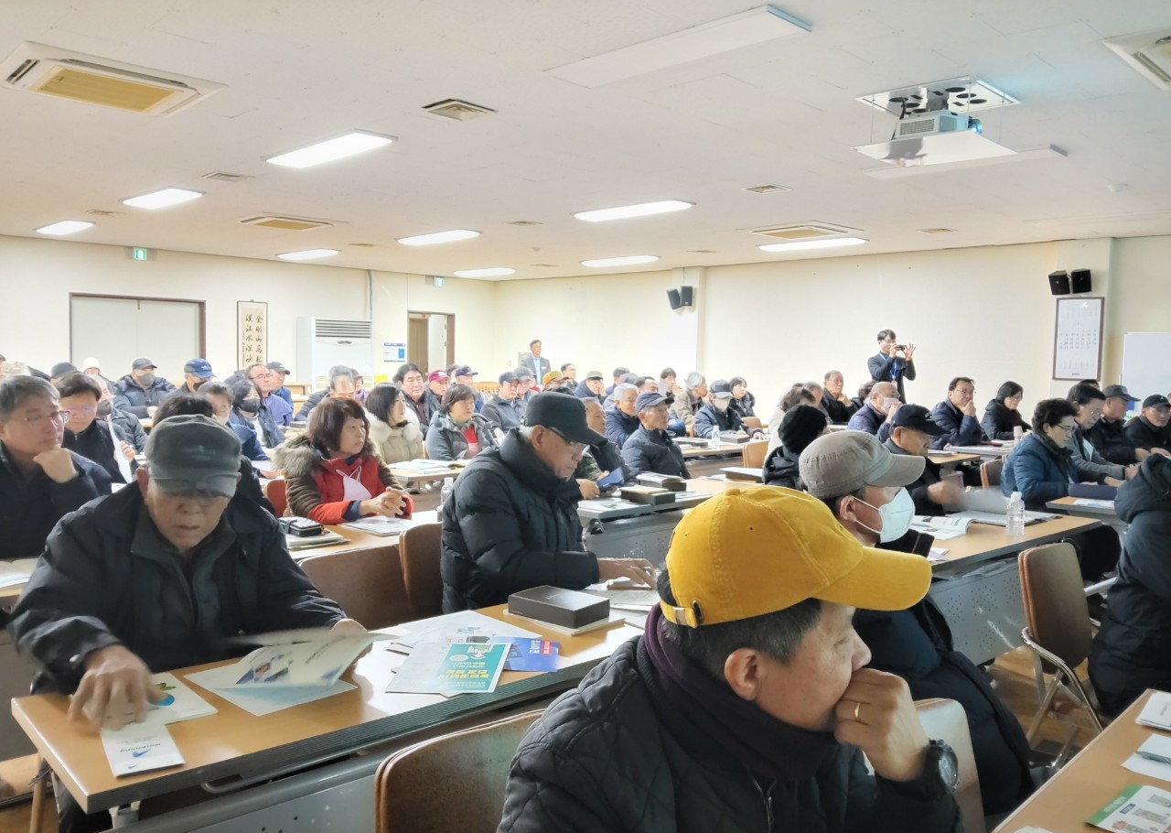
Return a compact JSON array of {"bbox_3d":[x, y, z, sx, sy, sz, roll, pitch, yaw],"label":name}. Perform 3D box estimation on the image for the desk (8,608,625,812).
[{"bbox_3d":[-0.203,0.882,2.058,1.800,0.735,0.465,-2,5,-40],"label":"desk"}]

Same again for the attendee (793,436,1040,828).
[{"bbox_3d":[0.734,0.657,1.774,0.550,1.227,0.780,-2,5,-44],"label":"attendee"}]

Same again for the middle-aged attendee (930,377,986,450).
[{"bbox_3d":[3.000,0.321,6.918,0.520,1.266,0.730,-2,5,-39],"label":"middle-aged attendee"}]

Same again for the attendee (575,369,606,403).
[{"bbox_3d":[0.132,0.118,9.361,0.500,1.214,0.700,-2,5,-39],"label":"attendee"}]

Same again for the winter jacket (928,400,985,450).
[{"bbox_3d":[3.029,0.171,7.129,0.420,0.600,0.490,5,5,43],"label":"winter jacket"}]

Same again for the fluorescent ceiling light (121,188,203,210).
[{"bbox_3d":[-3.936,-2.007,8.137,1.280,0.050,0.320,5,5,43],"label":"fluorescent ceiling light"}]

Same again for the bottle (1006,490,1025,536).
[{"bbox_3d":[1.676,0.371,3.422,0.066,0.174,0.066,5,5,43],"label":"bottle"}]

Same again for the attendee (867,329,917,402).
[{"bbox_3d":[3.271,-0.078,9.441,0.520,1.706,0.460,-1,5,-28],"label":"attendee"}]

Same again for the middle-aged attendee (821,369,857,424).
[{"bbox_3d":[2.399,0.197,8.343,0.510,1.285,0.730,-2,5,-39],"label":"middle-aged attendee"}]

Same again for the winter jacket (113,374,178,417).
[{"bbox_3d":[-3.885,-0.030,7.755,0.570,0.680,0.470,-2,5,-44],"label":"winter jacket"}]

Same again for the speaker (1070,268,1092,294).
[{"bbox_3d":[5.075,-1.385,8.995,0.190,0.222,0.155,-3,17,39],"label":"speaker"}]

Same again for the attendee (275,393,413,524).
[{"bbox_3d":[-0.953,0.522,3.449,0.530,1.178,0.720,-2,5,-44],"label":"attendee"}]

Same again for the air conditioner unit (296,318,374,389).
[{"bbox_3d":[-4.016,-0.620,14.098,1.030,1.845,0.520,-2,5,-44],"label":"air conditioner unit"}]

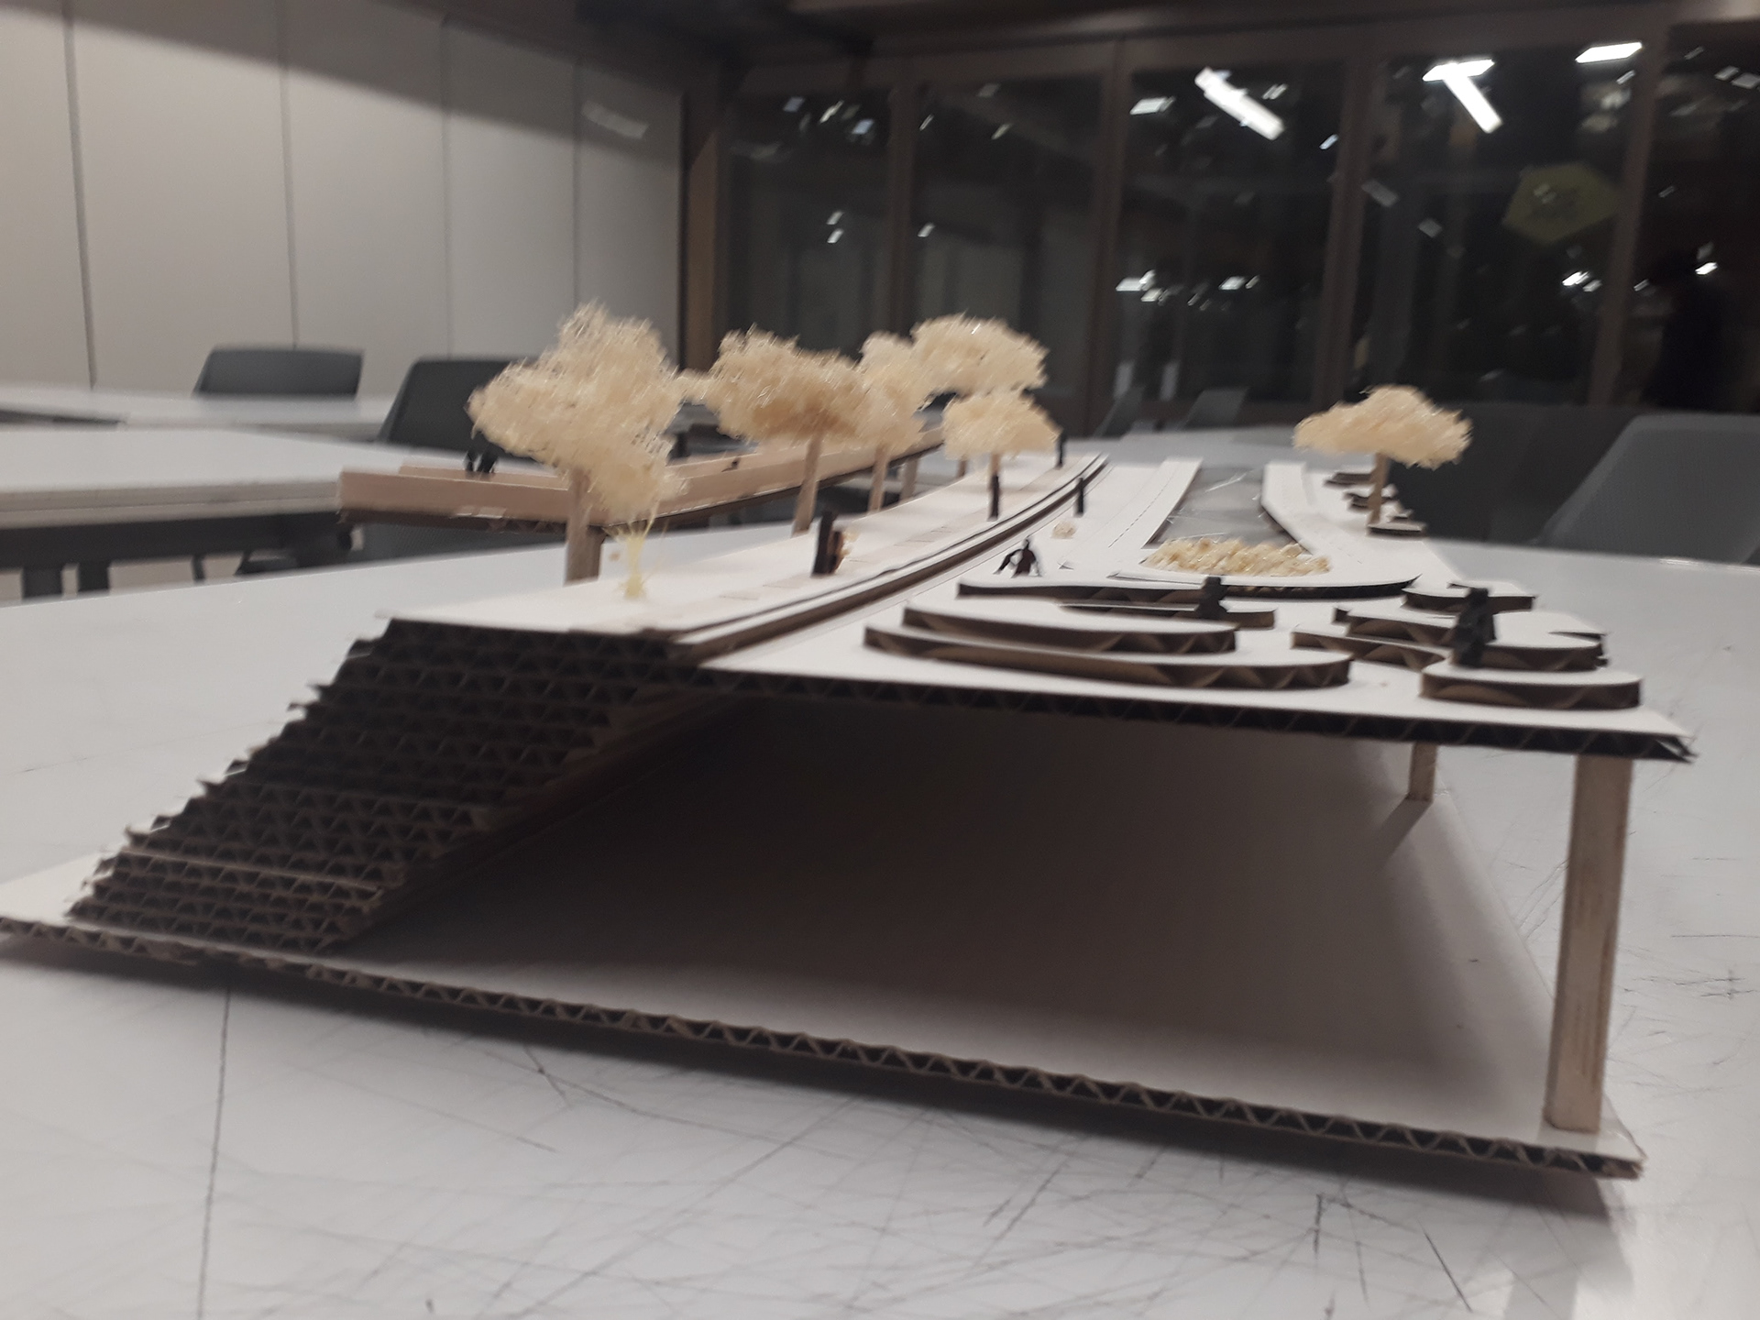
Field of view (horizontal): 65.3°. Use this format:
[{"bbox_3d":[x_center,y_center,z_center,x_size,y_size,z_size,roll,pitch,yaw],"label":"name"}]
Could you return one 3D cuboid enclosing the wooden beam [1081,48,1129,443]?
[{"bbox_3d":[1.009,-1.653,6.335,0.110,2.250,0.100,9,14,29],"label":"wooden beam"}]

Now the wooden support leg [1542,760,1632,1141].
[{"bbox_3d":[0.097,0.038,0.188,0.006,0.054,0.006,1,11,8],"label":"wooden support leg"}]

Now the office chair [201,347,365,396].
[{"bbox_3d":[-1.417,-0.272,2.995,0.540,0.815,0.500,10,14,30],"label":"office chair"}]

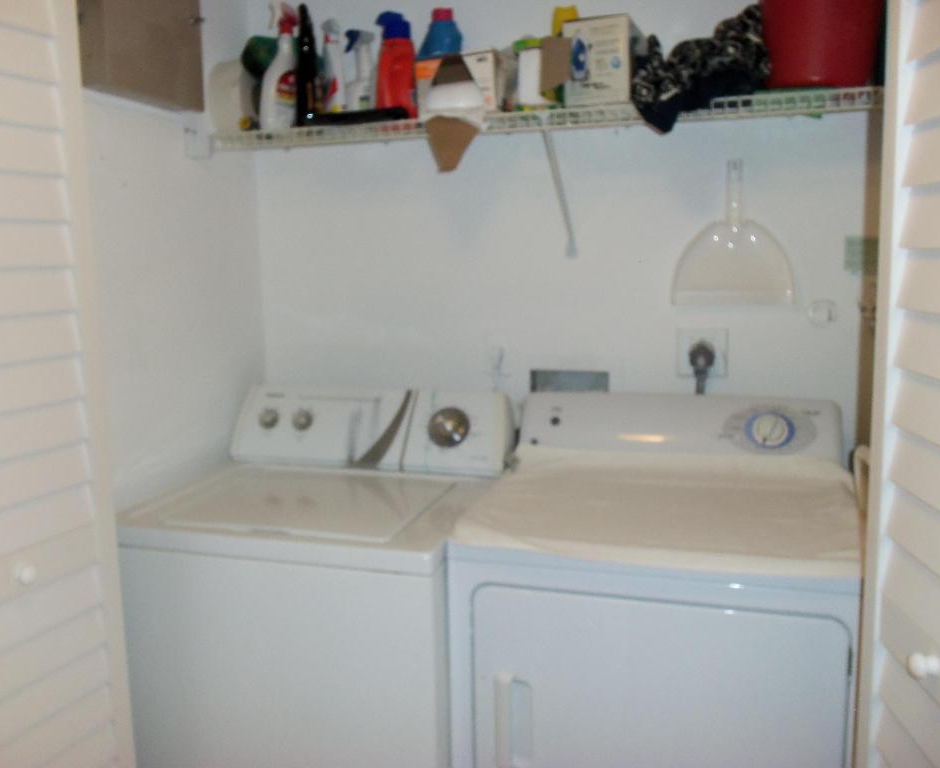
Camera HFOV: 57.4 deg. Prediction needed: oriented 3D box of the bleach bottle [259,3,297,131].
[{"bbox_3d":[-0.431,-0.709,1.930,0.088,0.274,0.060,-5,8,-28],"label":"bleach bottle"}]

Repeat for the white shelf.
[{"bbox_3d":[0.102,-0.553,1.898,1.473,0.042,0.305,1,8,17],"label":"white shelf"}]

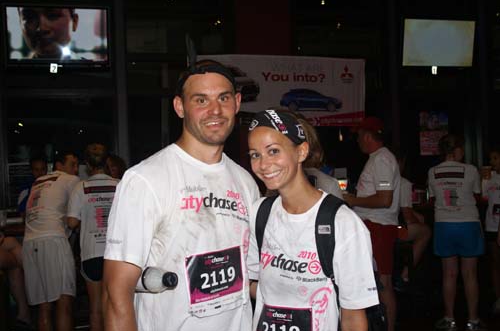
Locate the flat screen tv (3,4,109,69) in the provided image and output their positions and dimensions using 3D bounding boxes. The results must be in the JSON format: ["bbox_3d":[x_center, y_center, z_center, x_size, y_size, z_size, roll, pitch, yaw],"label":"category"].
[{"bbox_3d":[-2.197,-1.463,6.650,1.150,0.720,0.100,-2,2,-13],"label":"flat screen tv"}]

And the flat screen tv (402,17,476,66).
[{"bbox_3d":[2.485,-1.595,7.700,1.090,0.680,0.100,-2,14,-15],"label":"flat screen tv"}]

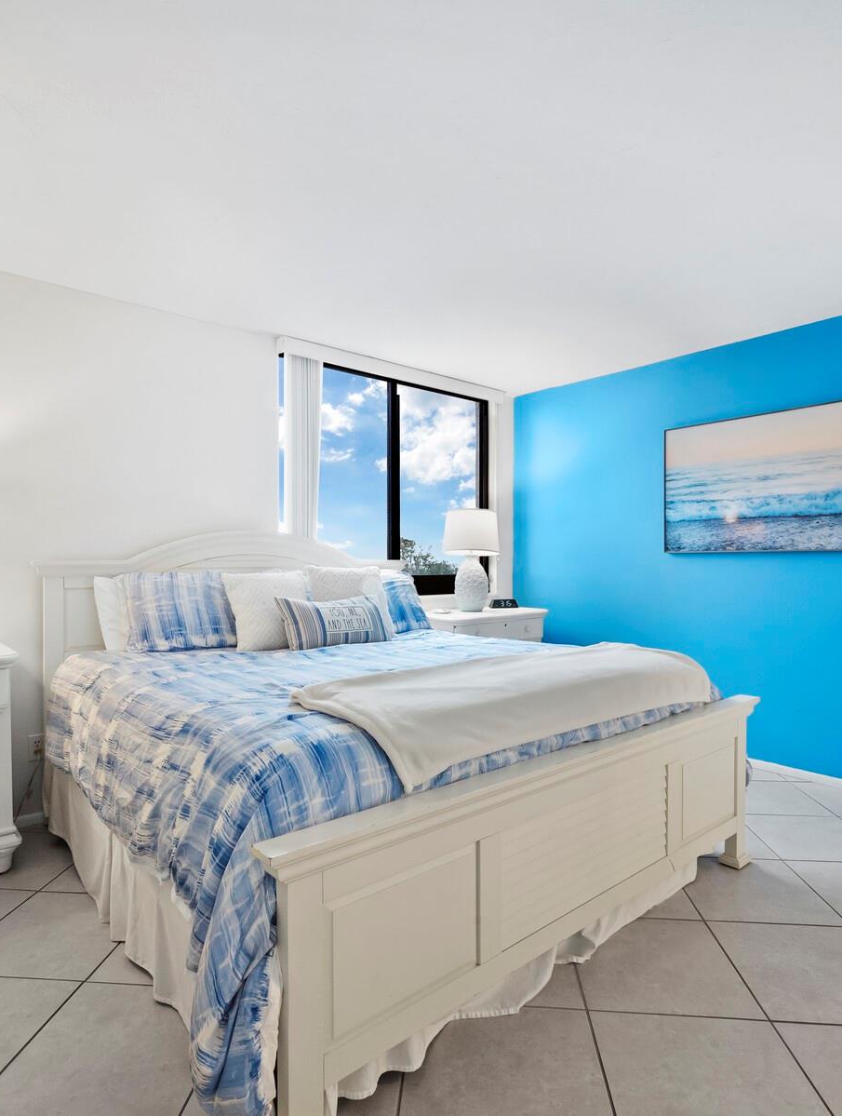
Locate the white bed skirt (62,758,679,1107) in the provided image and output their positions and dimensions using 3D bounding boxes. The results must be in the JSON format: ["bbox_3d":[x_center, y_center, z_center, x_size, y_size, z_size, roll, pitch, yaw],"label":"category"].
[{"bbox_3d":[-0.206,1.032,2.556,1.984,0.357,2.043,0,0,-39],"label":"white bed skirt"}]

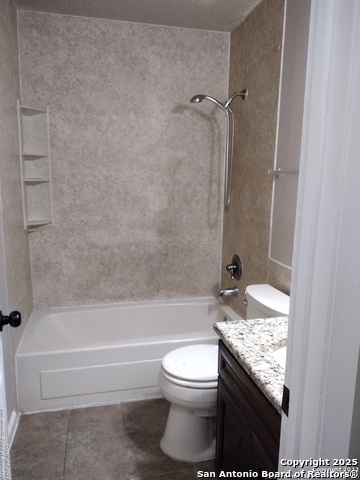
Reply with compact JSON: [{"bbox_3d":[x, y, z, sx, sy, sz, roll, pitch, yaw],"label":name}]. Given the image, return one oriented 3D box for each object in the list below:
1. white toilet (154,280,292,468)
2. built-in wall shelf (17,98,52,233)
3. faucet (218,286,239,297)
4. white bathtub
[{"bbox_3d":[0.245,0.704,2.037,0.718,0.775,0.477,-2,11,-13],"label":"white toilet"},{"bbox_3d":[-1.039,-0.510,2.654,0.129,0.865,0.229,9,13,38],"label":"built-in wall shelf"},{"bbox_3d":[0.368,0.395,2.849,0.137,0.063,0.058,-2,11,-13],"label":"faucet"},{"bbox_3d":[-0.304,0.768,2.739,1.515,0.379,0.760,-2,11,-13],"label":"white bathtub"}]

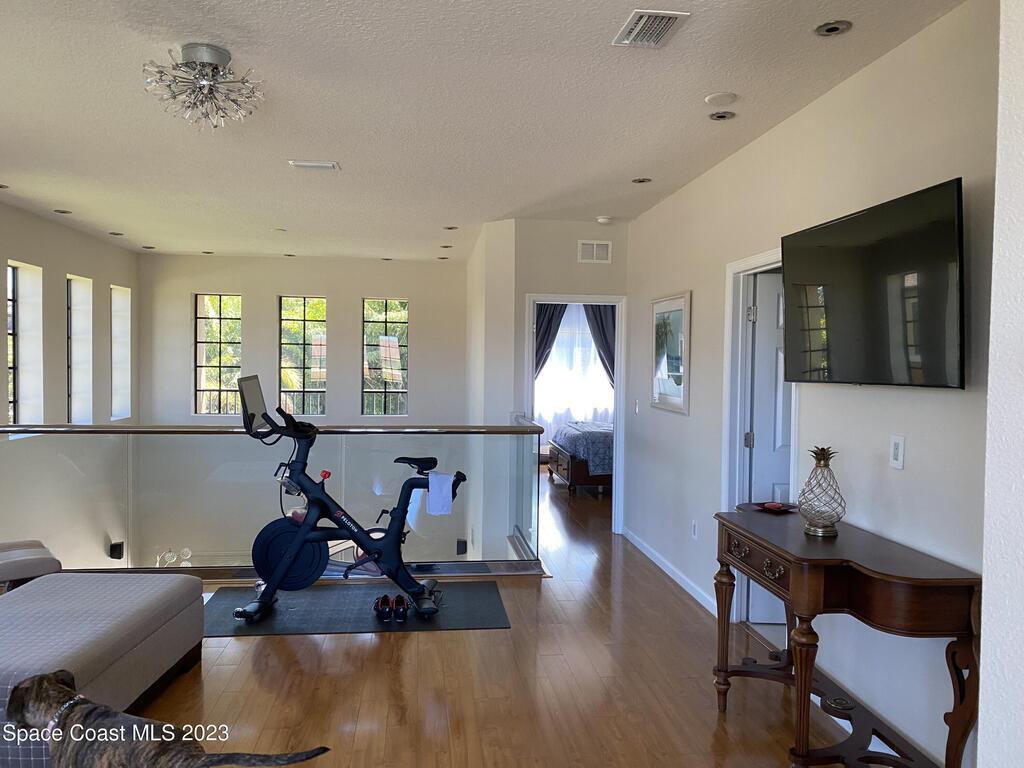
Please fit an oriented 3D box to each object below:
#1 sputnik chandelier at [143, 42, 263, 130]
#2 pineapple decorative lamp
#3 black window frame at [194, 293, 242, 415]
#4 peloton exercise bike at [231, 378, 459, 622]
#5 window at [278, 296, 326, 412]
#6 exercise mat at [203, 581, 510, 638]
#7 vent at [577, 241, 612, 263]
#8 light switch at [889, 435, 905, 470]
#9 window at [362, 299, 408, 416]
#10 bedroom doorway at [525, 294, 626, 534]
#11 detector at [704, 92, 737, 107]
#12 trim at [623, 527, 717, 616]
[{"bbox_3d":[-1.228,-1.169,3.090,0.485,0.310,0.485,0,2,-7],"label":"sputnik chandelier"},{"bbox_3d":[1.223,0.417,3.023,0.197,0.337,0.197,0,2,-7],"label":"pineapple decorative lamp"},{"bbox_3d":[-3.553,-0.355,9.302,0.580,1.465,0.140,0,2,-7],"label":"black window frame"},{"bbox_3d":[-0.970,0.665,4.795,1.360,1.400,0.580,1,2,-4],"label":"peloton exercise bike"},{"bbox_3d":[-2.601,-0.339,9.597,0.610,1.480,0.120,0,2,-7],"label":"window"},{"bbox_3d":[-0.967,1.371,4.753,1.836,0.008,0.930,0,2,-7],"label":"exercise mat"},{"bbox_3d":[0.736,-1.151,6.706,0.305,0.200,0.020,0,2,-7],"label":"vent"},{"bbox_3d":[1.441,0.256,2.888,0.010,0.122,0.080,0,2,-7],"label":"light switch"},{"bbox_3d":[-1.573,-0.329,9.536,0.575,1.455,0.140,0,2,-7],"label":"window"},{"bbox_3d":[0.547,0.277,6.779,0.887,2.095,0.150,0,2,-7],"label":"bedroom doorway"},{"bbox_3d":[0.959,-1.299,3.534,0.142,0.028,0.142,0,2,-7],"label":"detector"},{"bbox_3d":[1.114,1.323,5.682,0.018,0.088,2.220,0,2,-7],"label":"trim"}]

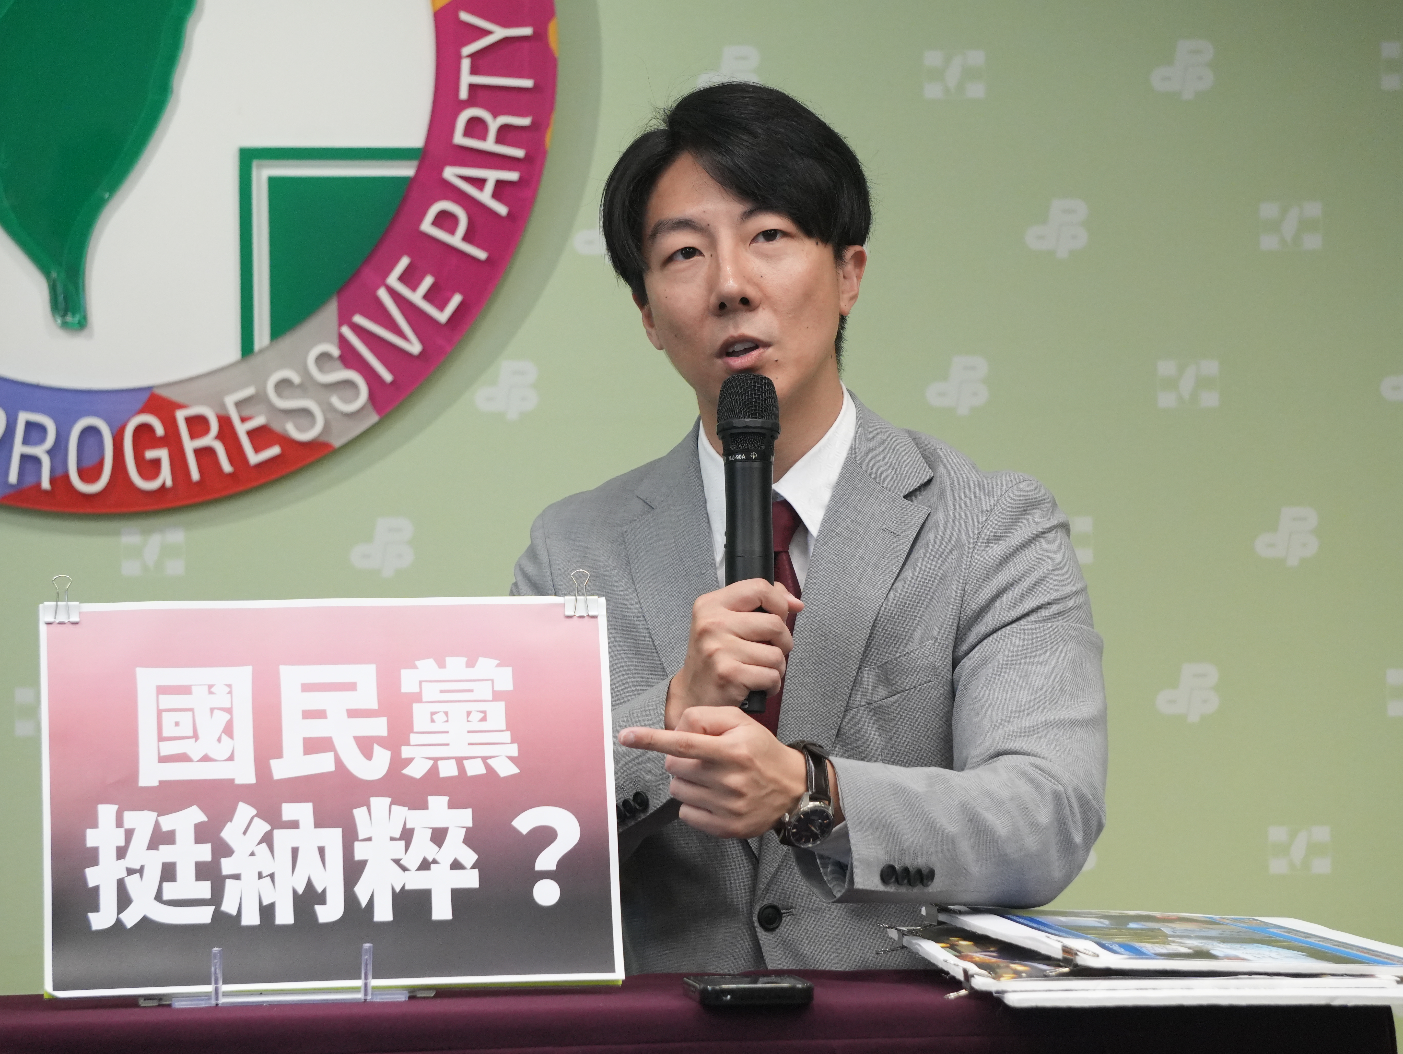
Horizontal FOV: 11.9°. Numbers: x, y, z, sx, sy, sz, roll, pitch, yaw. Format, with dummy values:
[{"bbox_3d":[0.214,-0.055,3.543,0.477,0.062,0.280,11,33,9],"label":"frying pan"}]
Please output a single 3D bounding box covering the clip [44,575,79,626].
[{"bbox_3d":[-0.470,0.053,4.945,0.026,0.036,0.014,0,-18,-5],"label":"clip"}]

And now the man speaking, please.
[{"bbox_3d":[0.080,0.355,5.100,0.500,1.380,0.600,-1,-2,7],"label":"man speaking"}]

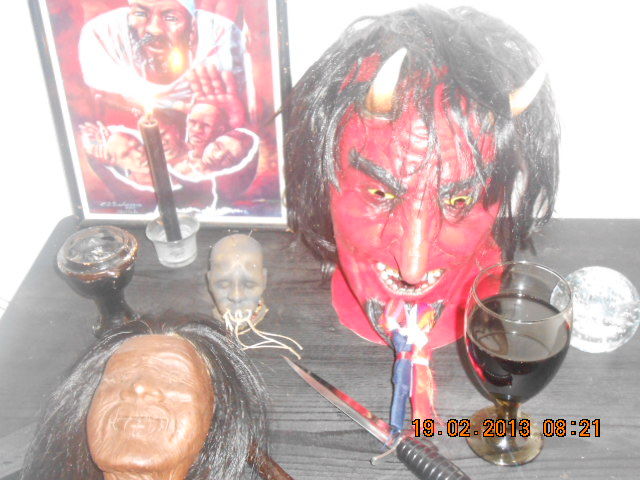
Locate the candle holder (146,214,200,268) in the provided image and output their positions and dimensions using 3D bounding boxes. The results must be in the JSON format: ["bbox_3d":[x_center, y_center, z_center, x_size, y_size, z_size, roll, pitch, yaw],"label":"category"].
[{"bbox_3d":[-0.163,0.002,0.917,0.058,0.041,0.058,-11,37,-10],"label":"candle holder"}]

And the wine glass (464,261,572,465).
[{"bbox_3d":[0.154,0.103,0.651,0.080,0.160,0.080,7,38,14],"label":"wine glass"}]

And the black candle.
[{"bbox_3d":[-0.169,-0.057,0.875,0.018,0.170,0.018,-11,37,-10],"label":"black candle"}]

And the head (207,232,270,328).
[{"bbox_3d":[-0.083,0.041,0.817,0.059,0.088,0.069,-8,36,-6],"label":"head"}]

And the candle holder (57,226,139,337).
[{"bbox_3d":[-0.213,0.044,0.814,0.075,0.099,0.075,-15,38,-15],"label":"candle holder"}]

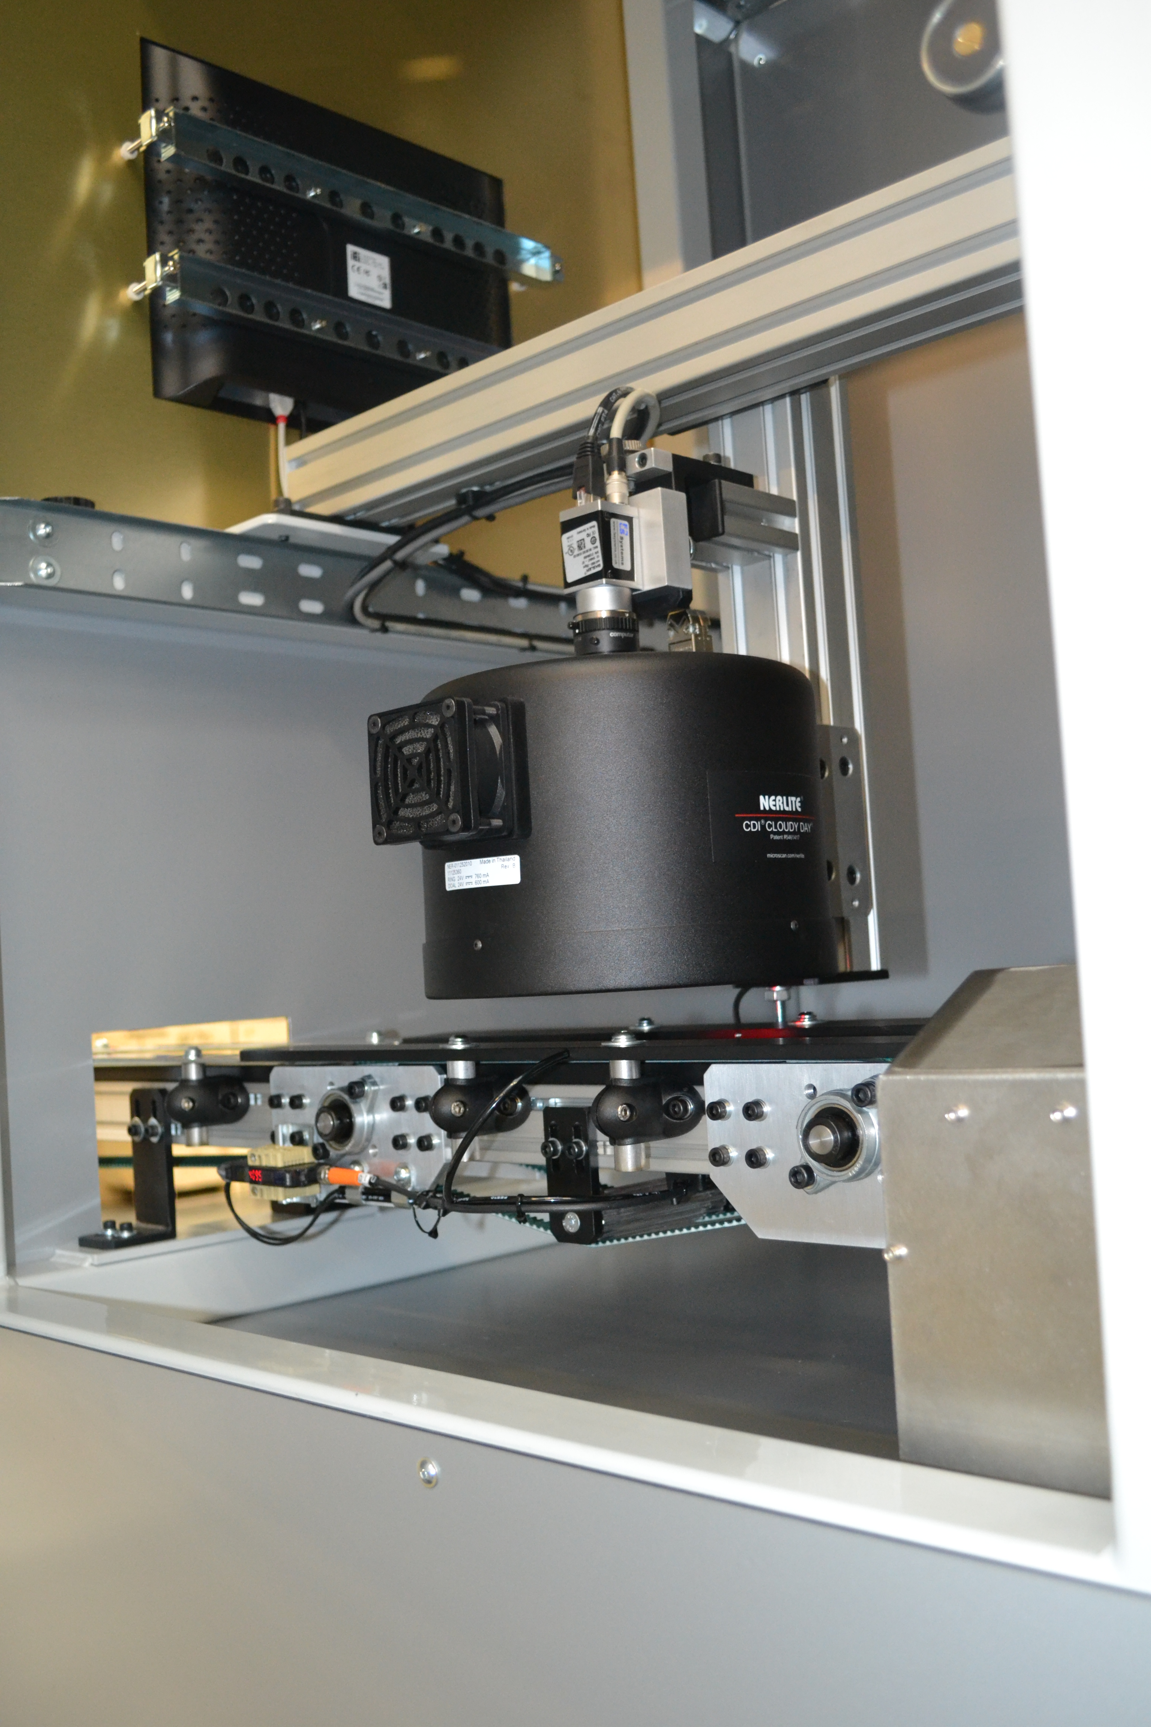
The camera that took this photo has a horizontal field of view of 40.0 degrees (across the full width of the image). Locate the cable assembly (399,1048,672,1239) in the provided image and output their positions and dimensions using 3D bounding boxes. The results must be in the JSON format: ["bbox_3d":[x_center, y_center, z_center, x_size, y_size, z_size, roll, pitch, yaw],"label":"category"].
[{"bbox_3d":[-0.033,0.126,0.704,0.167,0.090,0.041,-6,-4,43],"label":"cable assembly"}]

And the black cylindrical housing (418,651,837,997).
[{"bbox_3d":[0.025,-0.014,0.802,0.207,0.152,0.207,-4,-3,0],"label":"black cylindrical housing"}]

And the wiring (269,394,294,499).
[{"bbox_3d":[-0.230,-0.327,1.240,0.013,0.084,0.019,-6,-4,43],"label":"wiring"}]

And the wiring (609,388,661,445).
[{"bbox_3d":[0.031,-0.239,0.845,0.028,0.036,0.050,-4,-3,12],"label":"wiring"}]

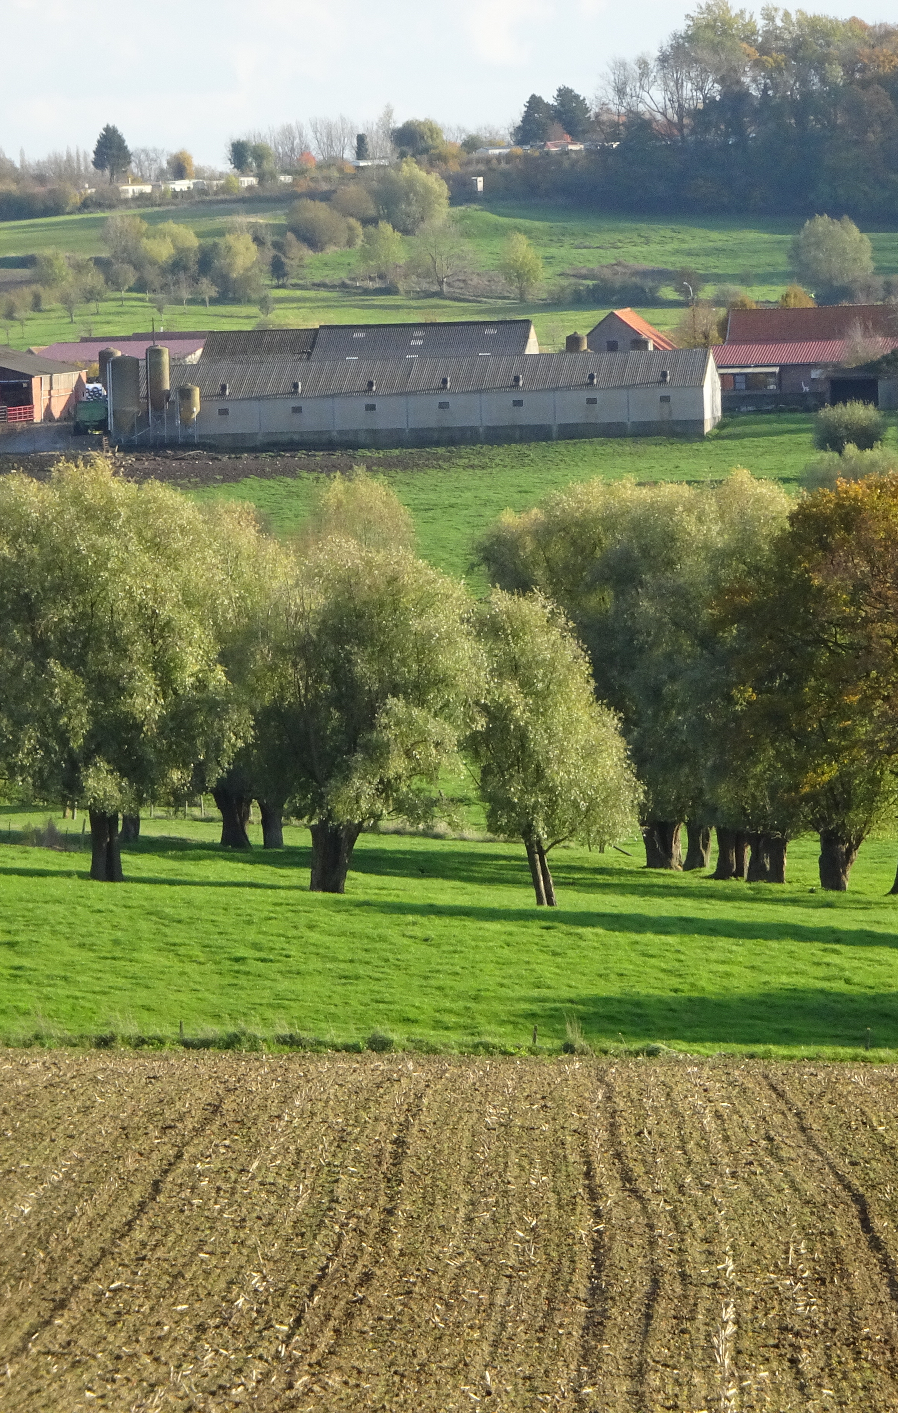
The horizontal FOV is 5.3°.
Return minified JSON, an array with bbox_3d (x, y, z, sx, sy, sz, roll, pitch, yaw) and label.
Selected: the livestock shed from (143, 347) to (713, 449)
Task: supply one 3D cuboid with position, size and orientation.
[{"bbox_3d":[-2.046,-23.576,744.379,45.200,6.500,11.800,-1,3,9],"label":"livestock shed"}]

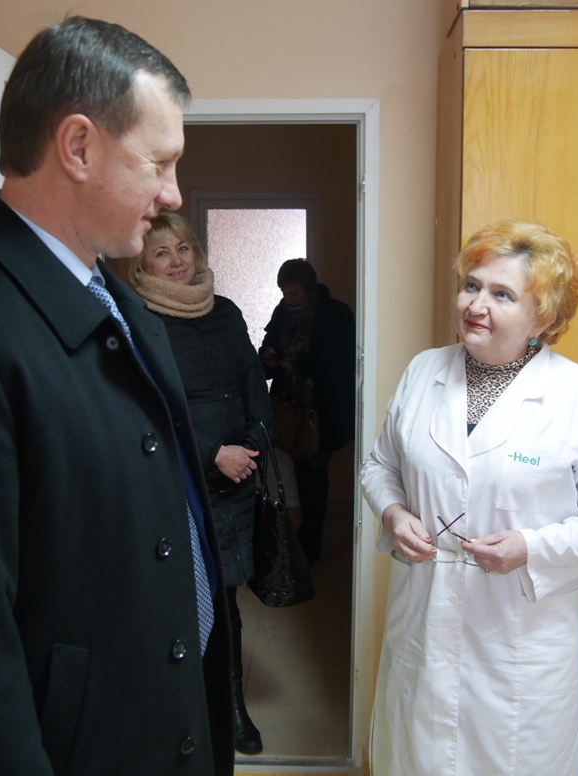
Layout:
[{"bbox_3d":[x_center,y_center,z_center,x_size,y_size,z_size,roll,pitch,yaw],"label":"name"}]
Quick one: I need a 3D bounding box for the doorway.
[{"bbox_3d":[-0.165,0.175,2.513,0.820,2.003,0.120,0,6,0],"label":"doorway"}]

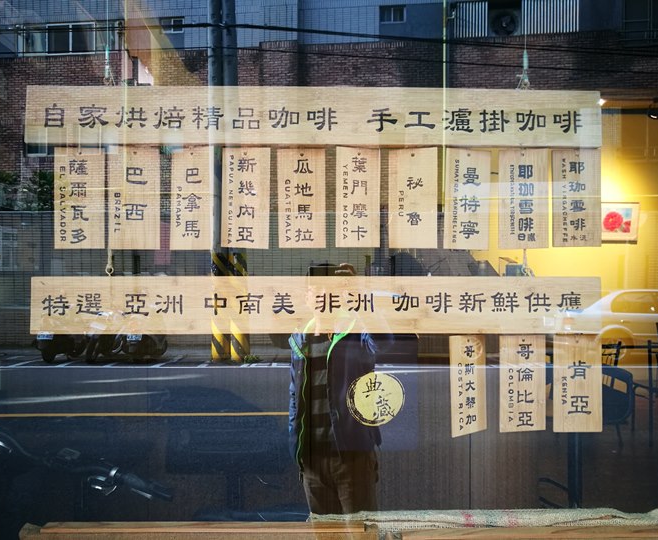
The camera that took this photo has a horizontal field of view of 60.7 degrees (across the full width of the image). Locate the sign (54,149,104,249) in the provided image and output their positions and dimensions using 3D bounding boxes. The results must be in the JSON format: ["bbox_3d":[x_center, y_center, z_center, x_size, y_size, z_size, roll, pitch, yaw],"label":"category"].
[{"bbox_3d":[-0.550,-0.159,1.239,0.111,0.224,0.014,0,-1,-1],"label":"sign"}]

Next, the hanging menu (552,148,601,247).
[{"bbox_3d":[0.558,-0.160,1.261,0.109,0.217,0.014,0,-1,-1],"label":"hanging menu"}]

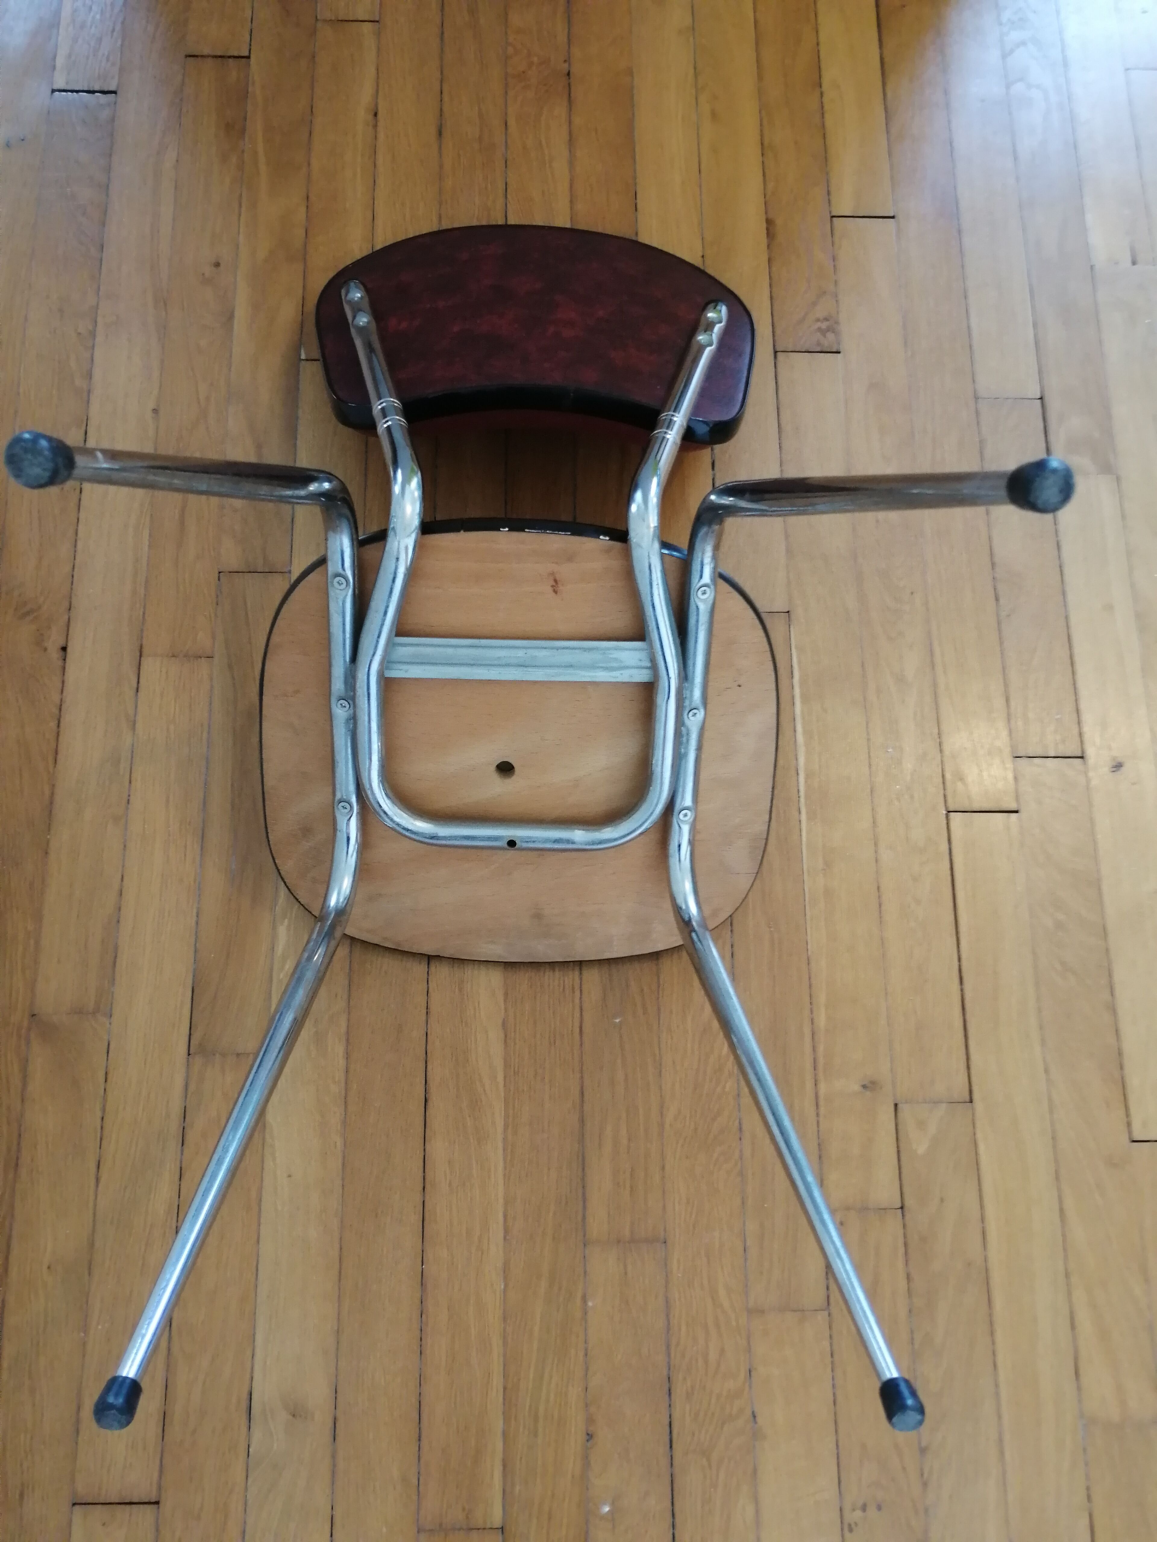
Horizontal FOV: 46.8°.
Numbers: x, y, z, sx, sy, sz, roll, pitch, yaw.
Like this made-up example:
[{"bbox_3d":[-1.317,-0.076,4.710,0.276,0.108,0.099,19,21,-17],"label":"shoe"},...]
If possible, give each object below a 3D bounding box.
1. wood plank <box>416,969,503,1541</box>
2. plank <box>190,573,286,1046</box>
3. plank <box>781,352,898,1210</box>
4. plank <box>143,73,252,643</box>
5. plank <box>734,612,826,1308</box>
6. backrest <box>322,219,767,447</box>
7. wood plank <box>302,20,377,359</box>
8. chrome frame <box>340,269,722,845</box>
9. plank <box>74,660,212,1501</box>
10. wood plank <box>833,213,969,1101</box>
[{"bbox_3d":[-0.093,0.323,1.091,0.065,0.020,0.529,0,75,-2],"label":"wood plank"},{"bbox_3d":[-0.291,0.029,1.164,0.065,0.020,0.427,0,75,-2],"label":"plank"},{"bbox_3d":[0.225,-0.022,1.195,0.064,0.020,0.785,0,75,-2],"label":"plank"},{"bbox_3d":[-0.361,-0.409,1.280,0.065,0.020,0.646,0,75,-2],"label":"plank"},{"bbox_3d":[0.163,0.145,1.148,0.065,0.020,0.594,0,75,-2],"label":"plank"},{"bbox_3d":[-0.039,-0.393,1.206,0.390,0.072,0.232,1,54,-2],"label":"backrest"},{"bbox_3d":[-0.234,-0.577,1.329,0.064,0.020,0.392,0,75,-2],"label":"wood plank"},{"bbox_3d":[-0.039,-0.227,1.042,0.340,0.215,0.550,1,70,-2],"label":"chrome frame"},{"bbox_3d":[-0.353,0.230,1.107,0.065,0.020,0.676,0,75,-2],"label":"plank"},{"bbox_3d":[0.288,-0.135,1.228,0.065,0.020,0.856,0,75,-2],"label":"wood plank"}]

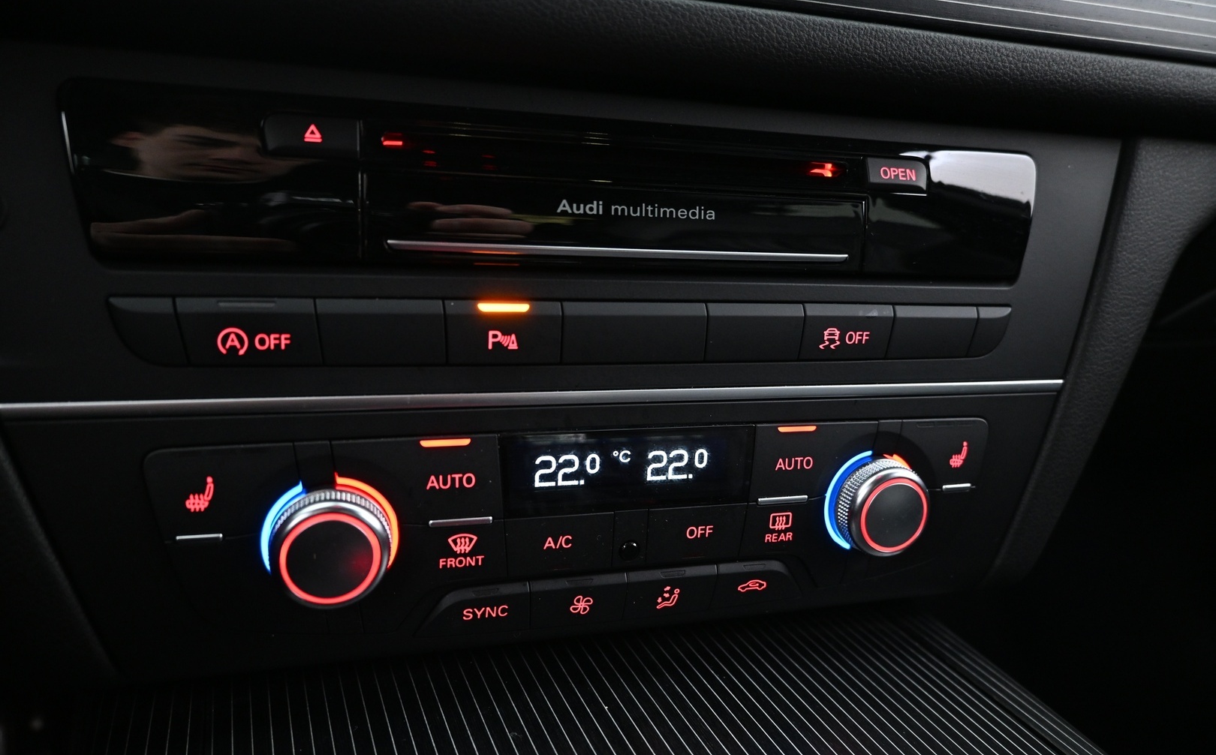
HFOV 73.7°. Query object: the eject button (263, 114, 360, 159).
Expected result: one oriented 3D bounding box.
[{"bbox_3d":[-0.068,-0.055,0.189,0.020,0.009,0.008,-1,5,-17],"label":"eject button"}]

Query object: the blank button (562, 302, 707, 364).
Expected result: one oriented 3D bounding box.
[{"bbox_3d":[0.006,-0.012,0.217,0.040,0.015,0.008,-1,6,-17],"label":"blank button"}]

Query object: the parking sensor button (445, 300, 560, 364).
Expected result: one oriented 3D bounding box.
[{"bbox_3d":[-0.027,-0.012,0.206,0.029,0.015,0.008,-1,6,-17],"label":"parking sensor button"}]

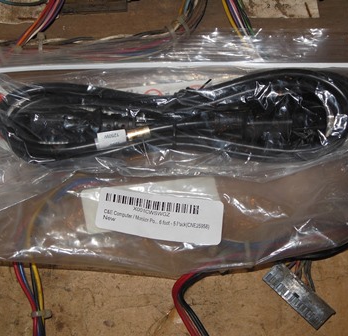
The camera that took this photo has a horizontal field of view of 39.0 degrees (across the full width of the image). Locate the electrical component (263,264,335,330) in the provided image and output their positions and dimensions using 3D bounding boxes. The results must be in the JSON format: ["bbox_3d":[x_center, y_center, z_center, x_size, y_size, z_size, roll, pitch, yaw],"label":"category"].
[{"bbox_3d":[0.063,0.065,0.250,0.013,0.007,0.035,-42,72,-17],"label":"electrical component"}]

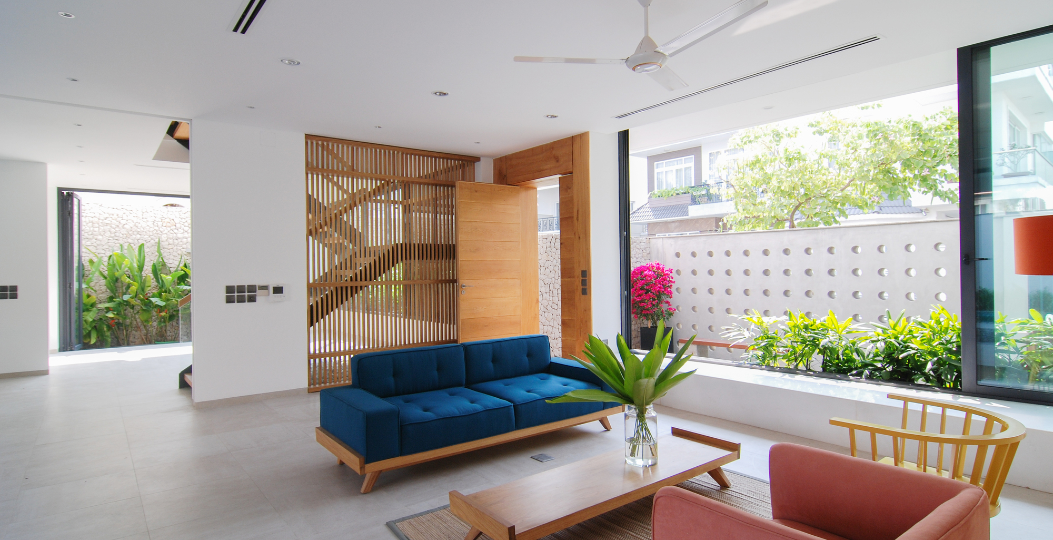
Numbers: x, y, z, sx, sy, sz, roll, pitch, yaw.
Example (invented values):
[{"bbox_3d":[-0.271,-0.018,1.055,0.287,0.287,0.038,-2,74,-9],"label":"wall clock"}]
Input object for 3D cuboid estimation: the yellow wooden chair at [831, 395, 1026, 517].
[{"bbox_3d":[1.676,0.956,2.164,0.690,0.680,0.560,0,0,-39],"label":"yellow wooden chair"}]

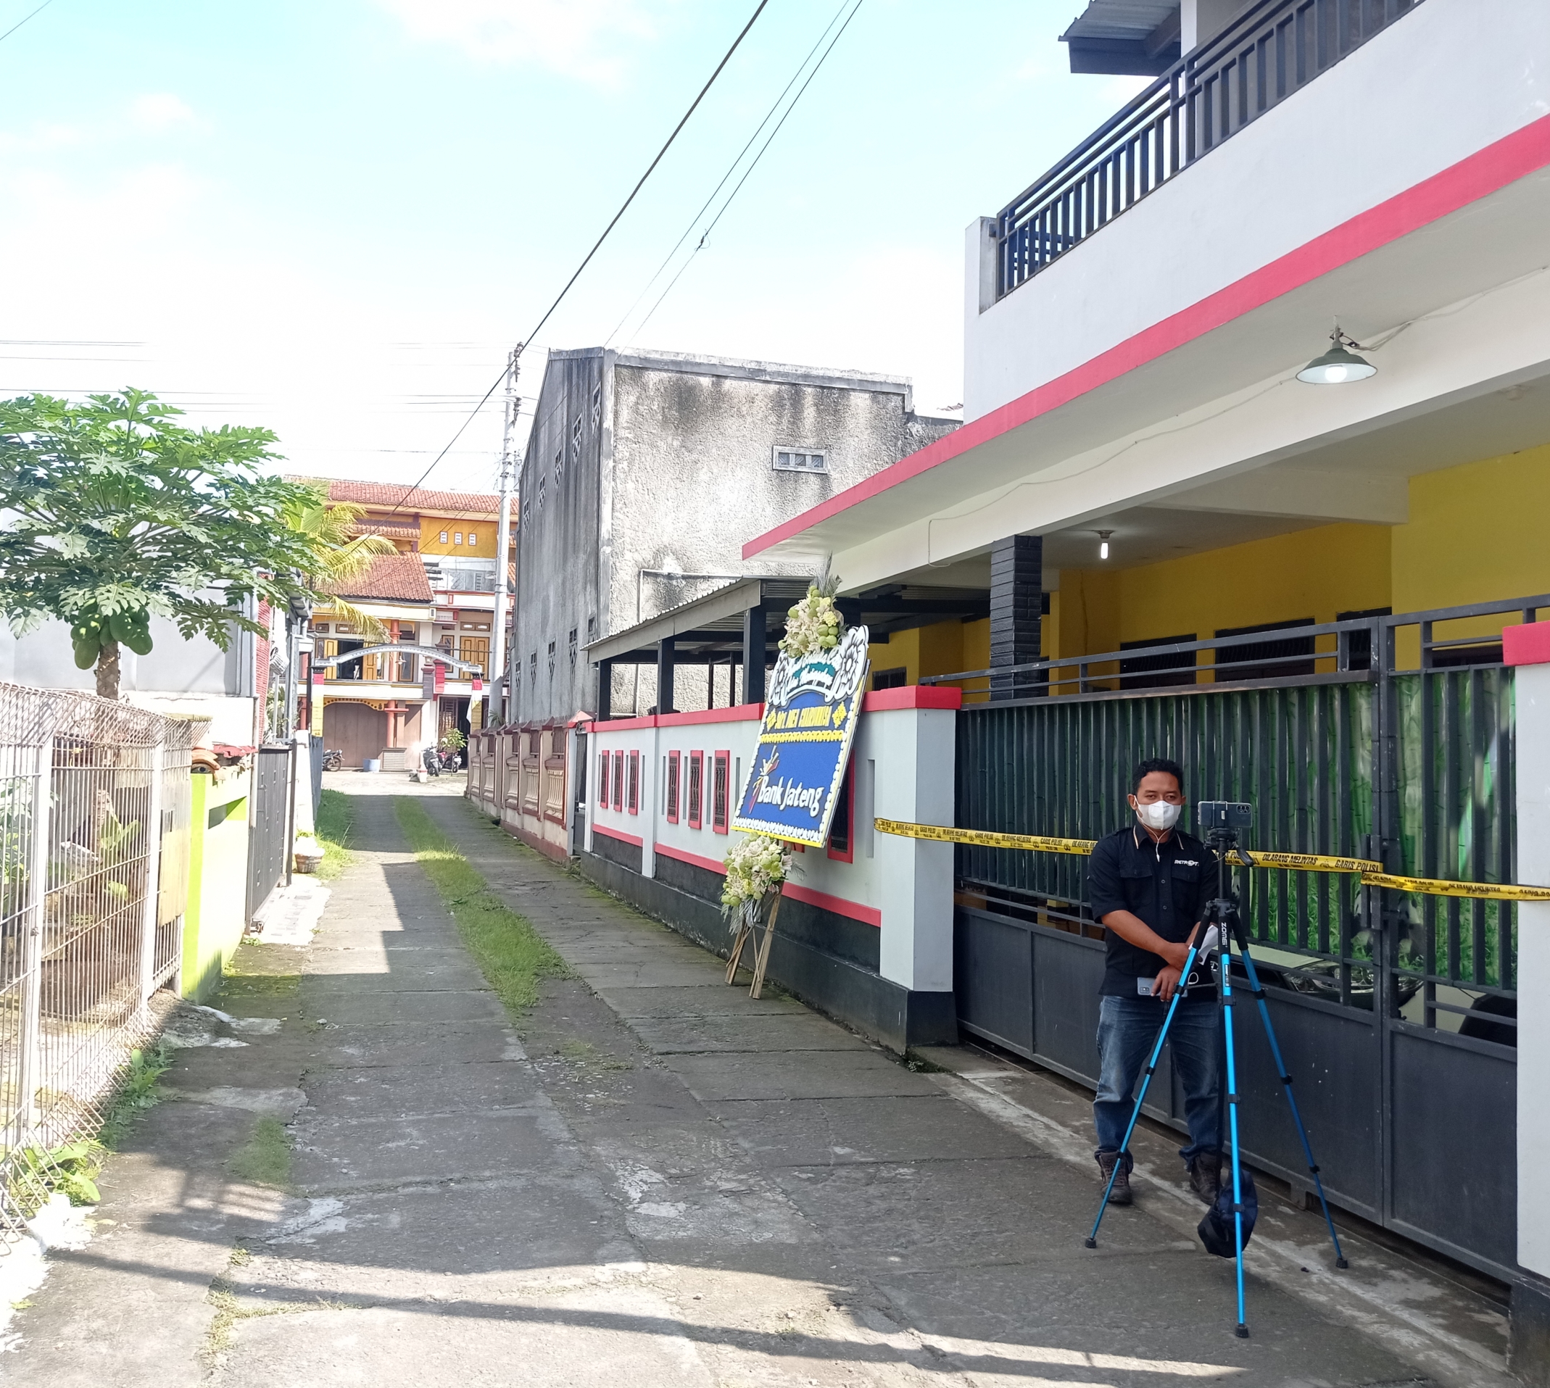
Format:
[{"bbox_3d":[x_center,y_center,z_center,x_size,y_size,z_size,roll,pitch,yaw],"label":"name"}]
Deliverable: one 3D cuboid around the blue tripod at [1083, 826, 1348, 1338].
[{"bbox_3d":[1.362,1.092,4.507,0.822,1.397,0.717,1,-2,9],"label":"blue tripod"}]

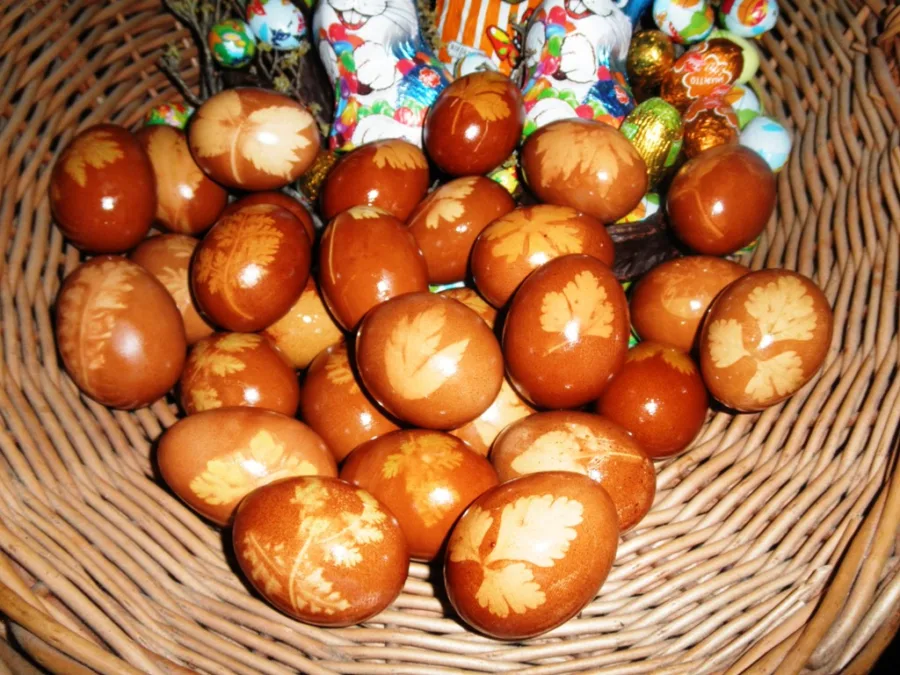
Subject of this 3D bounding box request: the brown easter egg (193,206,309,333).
[{"bbox_3d":[-0.078,-0.028,0.287,0.044,0.044,0.057,9,52,7],"label":"brown easter egg"}]

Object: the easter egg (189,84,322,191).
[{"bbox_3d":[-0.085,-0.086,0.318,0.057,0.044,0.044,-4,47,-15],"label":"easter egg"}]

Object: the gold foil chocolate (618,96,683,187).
[{"bbox_3d":[0.097,-0.096,0.353,0.030,0.038,0.030,10,18,-3],"label":"gold foil chocolate"}]

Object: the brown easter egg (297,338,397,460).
[{"bbox_3d":[-0.036,0.029,0.302,0.044,0.044,0.059,-40,92,-30],"label":"brown easter egg"}]

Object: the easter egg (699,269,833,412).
[{"bbox_3d":[0.121,0.001,0.282,0.044,0.044,0.057,24,87,20],"label":"easter egg"}]

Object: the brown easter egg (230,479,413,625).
[{"bbox_3d":[-0.040,0.067,0.231,0.057,0.044,0.044,16,55,10],"label":"brown easter egg"}]

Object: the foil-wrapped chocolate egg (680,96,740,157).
[{"bbox_3d":[0.135,-0.104,0.376,0.027,0.039,0.027,-12,11,2],"label":"foil-wrapped chocolate egg"}]

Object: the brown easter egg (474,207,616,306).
[{"bbox_3d":[0.036,-0.030,0.287,0.057,0.044,0.044,-8,53,-10],"label":"brown easter egg"}]

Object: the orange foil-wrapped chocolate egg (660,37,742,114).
[{"bbox_3d":[0.130,-0.135,0.376,0.043,0.029,0.029,-30,37,26],"label":"orange foil-wrapped chocolate egg"}]

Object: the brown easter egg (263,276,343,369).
[{"bbox_3d":[-0.065,-0.011,0.320,0.057,0.044,0.044,-29,58,-18],"label":"brown easter egg"}]

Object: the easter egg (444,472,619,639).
[{"bbox_3d":[0.024,0.064,0.218,0.056,0.043,0.043,-38,56,-6],"label":"easter egg"}]

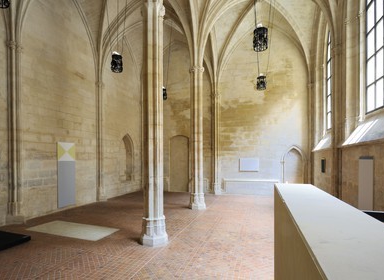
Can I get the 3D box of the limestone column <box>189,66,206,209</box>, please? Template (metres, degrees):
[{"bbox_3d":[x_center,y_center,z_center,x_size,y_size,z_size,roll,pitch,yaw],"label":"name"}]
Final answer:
[{"bbox_3d":[0.240,-0.120,8.250,0.600,5.550,0.600,-1,-3,18],"label":"limestone column"}]

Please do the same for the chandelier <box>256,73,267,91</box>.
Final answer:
[{"bbox_3d":[3.200,-2.670,9.600,0.460,0.800,0.460,-1,-3,18],"label":"chandelier"}]

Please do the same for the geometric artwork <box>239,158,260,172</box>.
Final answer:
[{"bbox_3d":[3.170,1.380,11.500,1.020,0.730,0.060,-1,-3,18],"label":"geometric artwork"}]

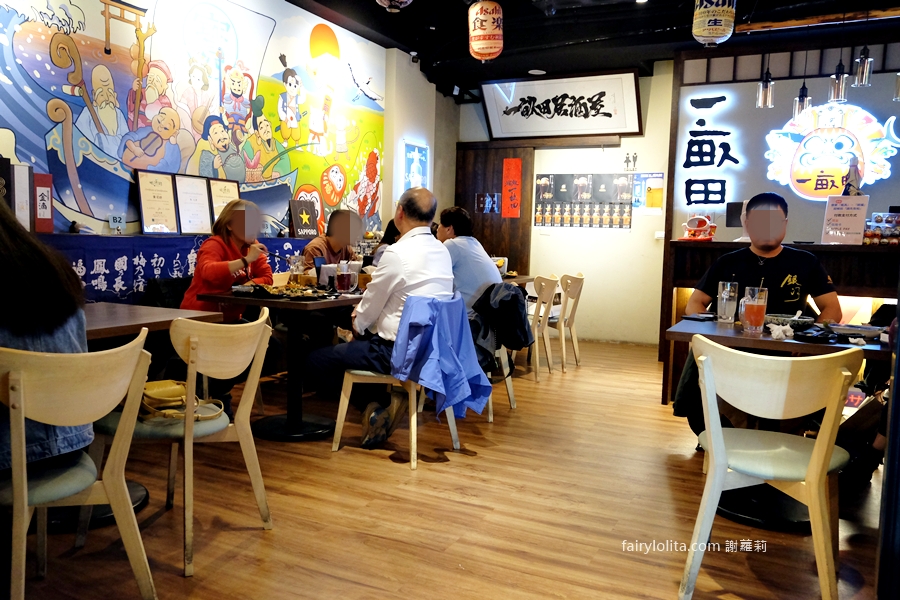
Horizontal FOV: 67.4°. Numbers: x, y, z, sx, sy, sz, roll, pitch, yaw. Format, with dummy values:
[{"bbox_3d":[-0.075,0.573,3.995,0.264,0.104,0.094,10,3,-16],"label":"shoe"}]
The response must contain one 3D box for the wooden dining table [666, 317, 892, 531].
[{"bbox_3d":[1.294,0.481,2.677,0.740,0.740,0.730,4,6,29],"label":"wooden dining table"}]

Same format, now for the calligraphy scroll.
[{"bbox_3d":[0.675,-1.214,7.338,0.205,0.632,0.015,4,6,24],"label":"calligraphy scroll"}]

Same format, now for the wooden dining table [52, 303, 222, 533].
[{"bbox_3d":[-1.381,0.429,2.542,0.720,0.740,0.720,4,6,24],"label":"wooden dining table"}]

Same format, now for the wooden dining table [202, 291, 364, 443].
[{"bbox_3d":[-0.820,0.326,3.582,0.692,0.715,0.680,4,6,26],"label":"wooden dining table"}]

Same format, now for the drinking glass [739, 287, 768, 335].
[{"bbox_3d":[1.137,0.042,2.518,0.105,0.157,0.092,4,6,25],"label":"drinking glass"}]

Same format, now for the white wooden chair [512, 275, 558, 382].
[{"bbox_3d":[0.523,0.186,5.139,0.505,0.775,0.455,4,6,23],"label":"white wooden chair"}]

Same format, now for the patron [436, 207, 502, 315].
[{"bbox_3d":[-0.016,0.049,4.231,0.760,1.251,0.500,4,6,30],"label":"patron"}]

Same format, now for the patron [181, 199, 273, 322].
[{"bbox_3d":[-1.184,0.055,3.714,0.690,1.210,0.500,4,6,25],"label":"patron"}]

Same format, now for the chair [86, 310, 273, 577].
[{"bbox_3d":[-0.904,0.420,2.242,0.505,0.775,0.455,4,6,21],"label":"chair"}]

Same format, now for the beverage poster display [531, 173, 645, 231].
[{"bbox_3d":[1.437,-1.047,7.111,1.116,0.567,0.020,4,6,23],"label":"beverage poster display"}]

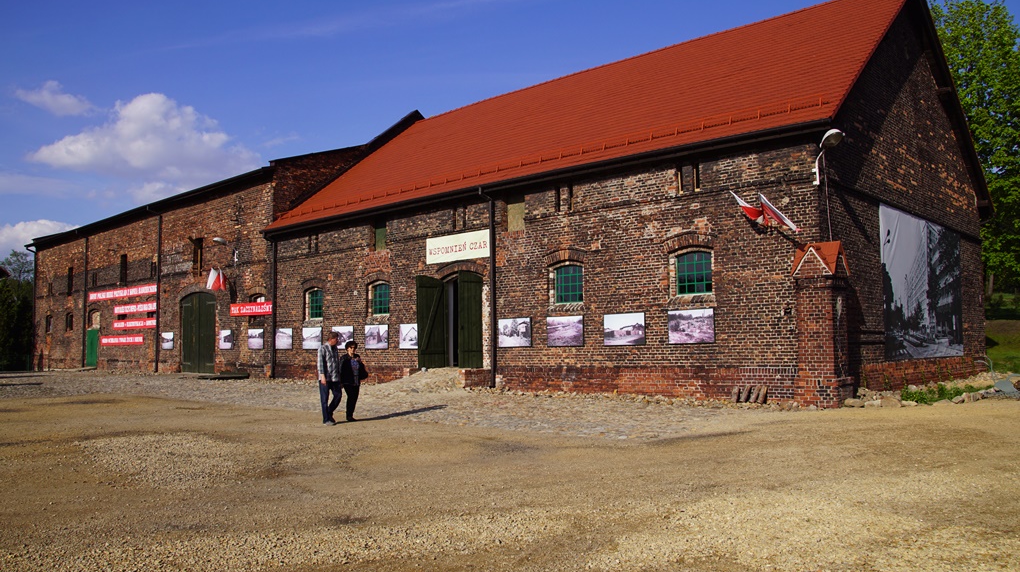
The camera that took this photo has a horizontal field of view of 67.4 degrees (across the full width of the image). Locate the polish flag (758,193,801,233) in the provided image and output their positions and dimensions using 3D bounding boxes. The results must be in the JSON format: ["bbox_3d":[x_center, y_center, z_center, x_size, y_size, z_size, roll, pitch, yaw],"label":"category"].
[{"bbox_3d":[5.958,-1.606,16.941,0.900,0.800,0.270,0,-4,-16],"label":"polish flag"}]

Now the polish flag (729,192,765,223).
[{"bbox_3d":[5.320,-1.722,16.860,0.807,0.738,0.350,-5,-7,39],"label":"polish flag"}]

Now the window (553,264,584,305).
[{"bbox_3d":[1.674,-0.056,21.018,0.971,1.036,0.120,-5,-7,39],"label":"window"}]

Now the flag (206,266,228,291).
[{"bbox_3d":[-12.704,-0.326,33.222,0.850,1.000,0.600,-4,-6,41],"label":"flag"}]

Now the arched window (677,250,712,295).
[{"bbox_3d":[4.543,-0.324,18.688,0.963,1.053,0.120,-5,-7,39],"label":"arched window"}]

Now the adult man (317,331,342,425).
[{"bbox_3d":[-3.340,1.718,14.226,0.420,1.706,0.500,-5,-7,42],"label":"adult man"}]

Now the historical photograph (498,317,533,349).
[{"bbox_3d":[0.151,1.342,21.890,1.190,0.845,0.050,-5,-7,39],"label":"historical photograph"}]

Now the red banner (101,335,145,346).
[{"bbox_3d":[-20.852,2.963,41.059,5.440,0.490,0.050,-4,-6,41],"label":"red banner"}]

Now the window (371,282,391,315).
[{"bbox_3d":[-4.565,0.459,27.291,1.180,1.260,0.250,-4,-6,41],"label":"window"}]

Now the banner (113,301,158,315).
[{"bbox_3d":[-18.425,1.094,37.588,4.961,0.478,0.040,-5,-7,41],"label":"banner"}]

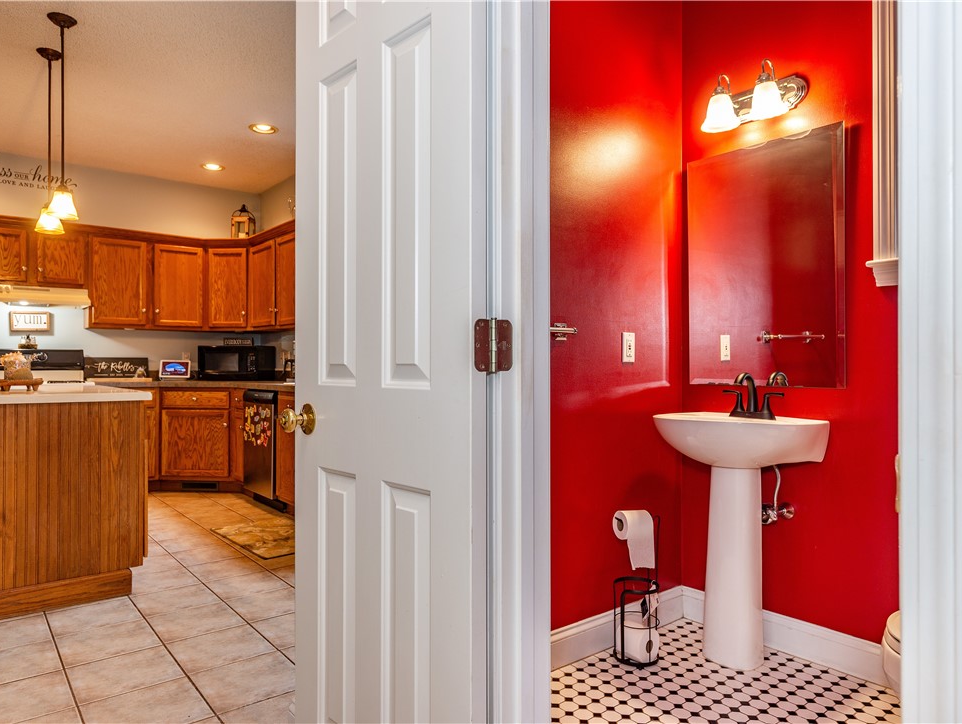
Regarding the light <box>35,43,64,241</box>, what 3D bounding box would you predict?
[{"bbox_3d":[-2.322,-1.180,3.573,0.135,0.960,0.135,0,0,-39],"label":"light"}]

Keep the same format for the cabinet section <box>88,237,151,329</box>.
[{"bbox_3d":[-3.086,-0.646,5.628,0.450,0.757,0.326,0,0,-38],"label":"cabinet section"}]

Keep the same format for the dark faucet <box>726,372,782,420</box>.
[{"bbox_3d":[0.971,0.125,2.423,0.165,0.168,0.225,0,0,-39],"label":"dark faucet"}]

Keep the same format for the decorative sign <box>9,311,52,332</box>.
[{"bbox_3d":[-3.663,-0.326,5.399,0.272,0.147,0.030,0,0,-39],"label":"decorative sign"}]

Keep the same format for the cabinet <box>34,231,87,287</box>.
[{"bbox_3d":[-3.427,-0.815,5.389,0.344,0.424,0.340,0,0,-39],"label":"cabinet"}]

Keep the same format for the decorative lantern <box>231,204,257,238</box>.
[{"bbox_3d":[-2.167,-1.256,6.084,0.160,0.370,0.160,0,0,6],"label":"decorative lantern"}]

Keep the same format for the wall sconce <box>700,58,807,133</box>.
[{"bbox_3d":[0.976,-0.983,2.430,0.222,0.200,0.330,0,0,-39],"label":"wall sconce"}]

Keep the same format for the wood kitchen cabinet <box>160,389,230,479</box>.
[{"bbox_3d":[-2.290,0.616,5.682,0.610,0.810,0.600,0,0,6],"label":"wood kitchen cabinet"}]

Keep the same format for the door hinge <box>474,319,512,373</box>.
[{"bbox_3d":[0.022,-0.026,1.131,0.086,0.090,0.014,0,0,-44],"label":"door hinge"}]

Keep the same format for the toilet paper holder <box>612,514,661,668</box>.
[{"bbox_3d":[0.560,0.803,2.386,0.170,0.510,0.170,0,0,0],"label":"toilet paper holder"}]

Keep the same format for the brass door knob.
[{"bbox_3d":[-0.406,0.126,1.447,0.066,0.068,0.068,0,-1,-43],"label":"brass door knob"}]

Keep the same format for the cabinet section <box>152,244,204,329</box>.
[{"bbox_3d":[-2.727,-0.647,5.912,0.441,0.748,0.326,0,0,-38],"label":"cabinet section"}]

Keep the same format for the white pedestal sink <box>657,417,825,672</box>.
[{"bbox_3d":[0.917,0.640,2.383,0.378,0.861,0.500,0,0,-39],"label":"white pedestal sink"}]

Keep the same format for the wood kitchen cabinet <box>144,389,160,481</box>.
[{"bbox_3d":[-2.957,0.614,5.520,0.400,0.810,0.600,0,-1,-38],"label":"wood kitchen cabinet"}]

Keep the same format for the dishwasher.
[{"bbox_3d":[-1.408,0.642,5.077,0.600,0.870,0.600,0,-1,-38],"label":"dishwasher"}]

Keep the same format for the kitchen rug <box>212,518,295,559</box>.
[{"bbox_3d":[-1.250,1.062,4.066,0.500,0.014,0.850,0,-1,-41],"label":"kitchen rug"}]

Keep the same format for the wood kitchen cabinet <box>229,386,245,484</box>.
[{"bbox_3d":[-1.711,0.614,5.469,0.600,0.810,0.230,0,-1,-38],"label":"wood kitchen cabinet"}]

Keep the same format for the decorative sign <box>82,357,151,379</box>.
[{"bbox_3d":[-3.158,0.067,5.758,0.499,0.209,0.025,0,0,-39],"label":"decorative sign"}]

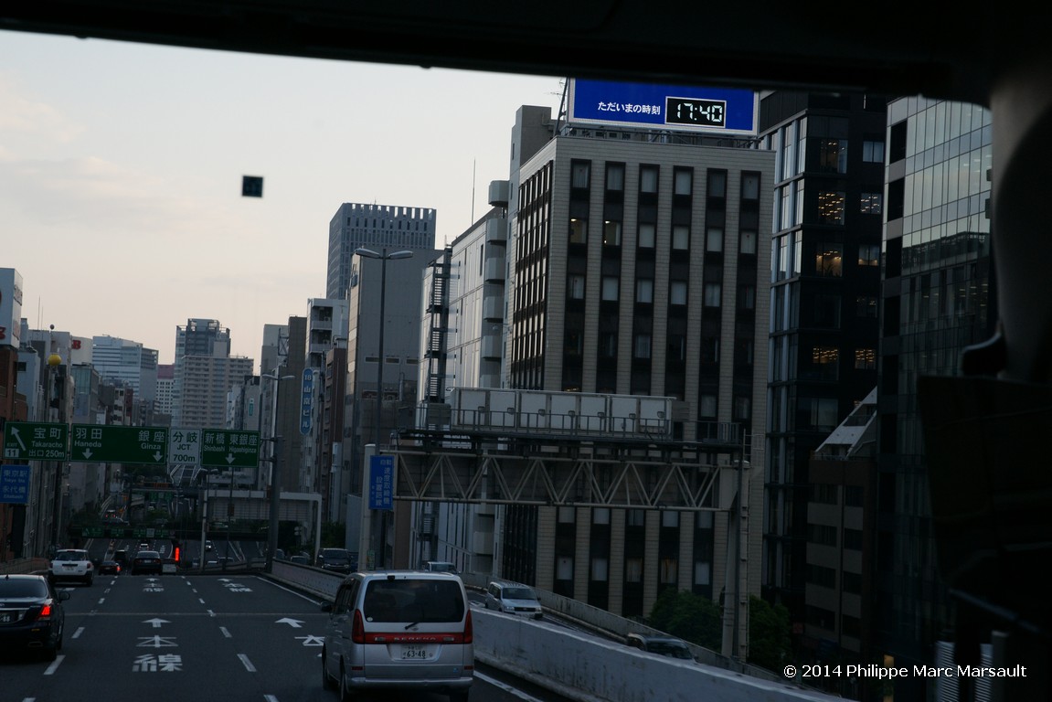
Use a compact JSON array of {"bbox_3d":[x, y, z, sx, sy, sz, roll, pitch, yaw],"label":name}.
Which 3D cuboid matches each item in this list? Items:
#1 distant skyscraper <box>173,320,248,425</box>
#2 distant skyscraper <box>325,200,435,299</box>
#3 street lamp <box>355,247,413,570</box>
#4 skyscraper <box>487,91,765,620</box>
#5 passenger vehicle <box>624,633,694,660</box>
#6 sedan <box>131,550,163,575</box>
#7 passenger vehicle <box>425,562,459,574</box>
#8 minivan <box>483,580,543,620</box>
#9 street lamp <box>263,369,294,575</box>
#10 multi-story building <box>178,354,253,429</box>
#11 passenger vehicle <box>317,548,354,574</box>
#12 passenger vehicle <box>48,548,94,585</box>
[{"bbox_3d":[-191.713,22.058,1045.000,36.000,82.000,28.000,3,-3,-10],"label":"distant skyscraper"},{"bbox_3d":[-58.641,0.394,680.273,35.147,106.000,52.000,3,-4,-12],"label":"distant skyscraper"},{"bbox_3d":[-4.120,2.073,48.500,1.650,9.800,0.300,3,-3,-10],"label":"street lamp"},{"bbox_3d":[6.742,1.707,116.512,14.085,36.000,16.837,3,-4,-10],"label":"skyscraper"},{"bbox_3d":[4.057,9.438,53.583,1.680,1.500,4.300,3,-5,-8],"label":"passenger vehicle"},{"bbox_3d":[-22.656,12.696,105.000,1.750,1.430,4.650,2,-7,-12],"label":"sedan"},{"bbox_3d":[-4.697,12.603,98.500,1.690,1.580,4.200,3,-5,-10],"label":"passenger vehicle"},{"bbox_3d":[-0.526,10.675,75.360,1.690,1.520,4.200,3,-5,-9],"label":"minivan"},{"bbox_3d":[-14.025,6.768,98.000,1.850,11.237,0.460,3,-4,-12],"label":"street lamp"},{"bbox_3d":[-174.304,31.153,988.000,40.000,57.000,18.000,3,-3,-10],"label":"multi-story building"},{"bbox_3d":[-12.388,13.755,114.000,1.760,1.880,4.750,3,-6,-11],"label":"passenger vehicle"},{"bbox_3d":[-18.976,9.061,73.518,1.695,1.500,4.400,2,-6,-12],"label":"passenger vehicle"}]

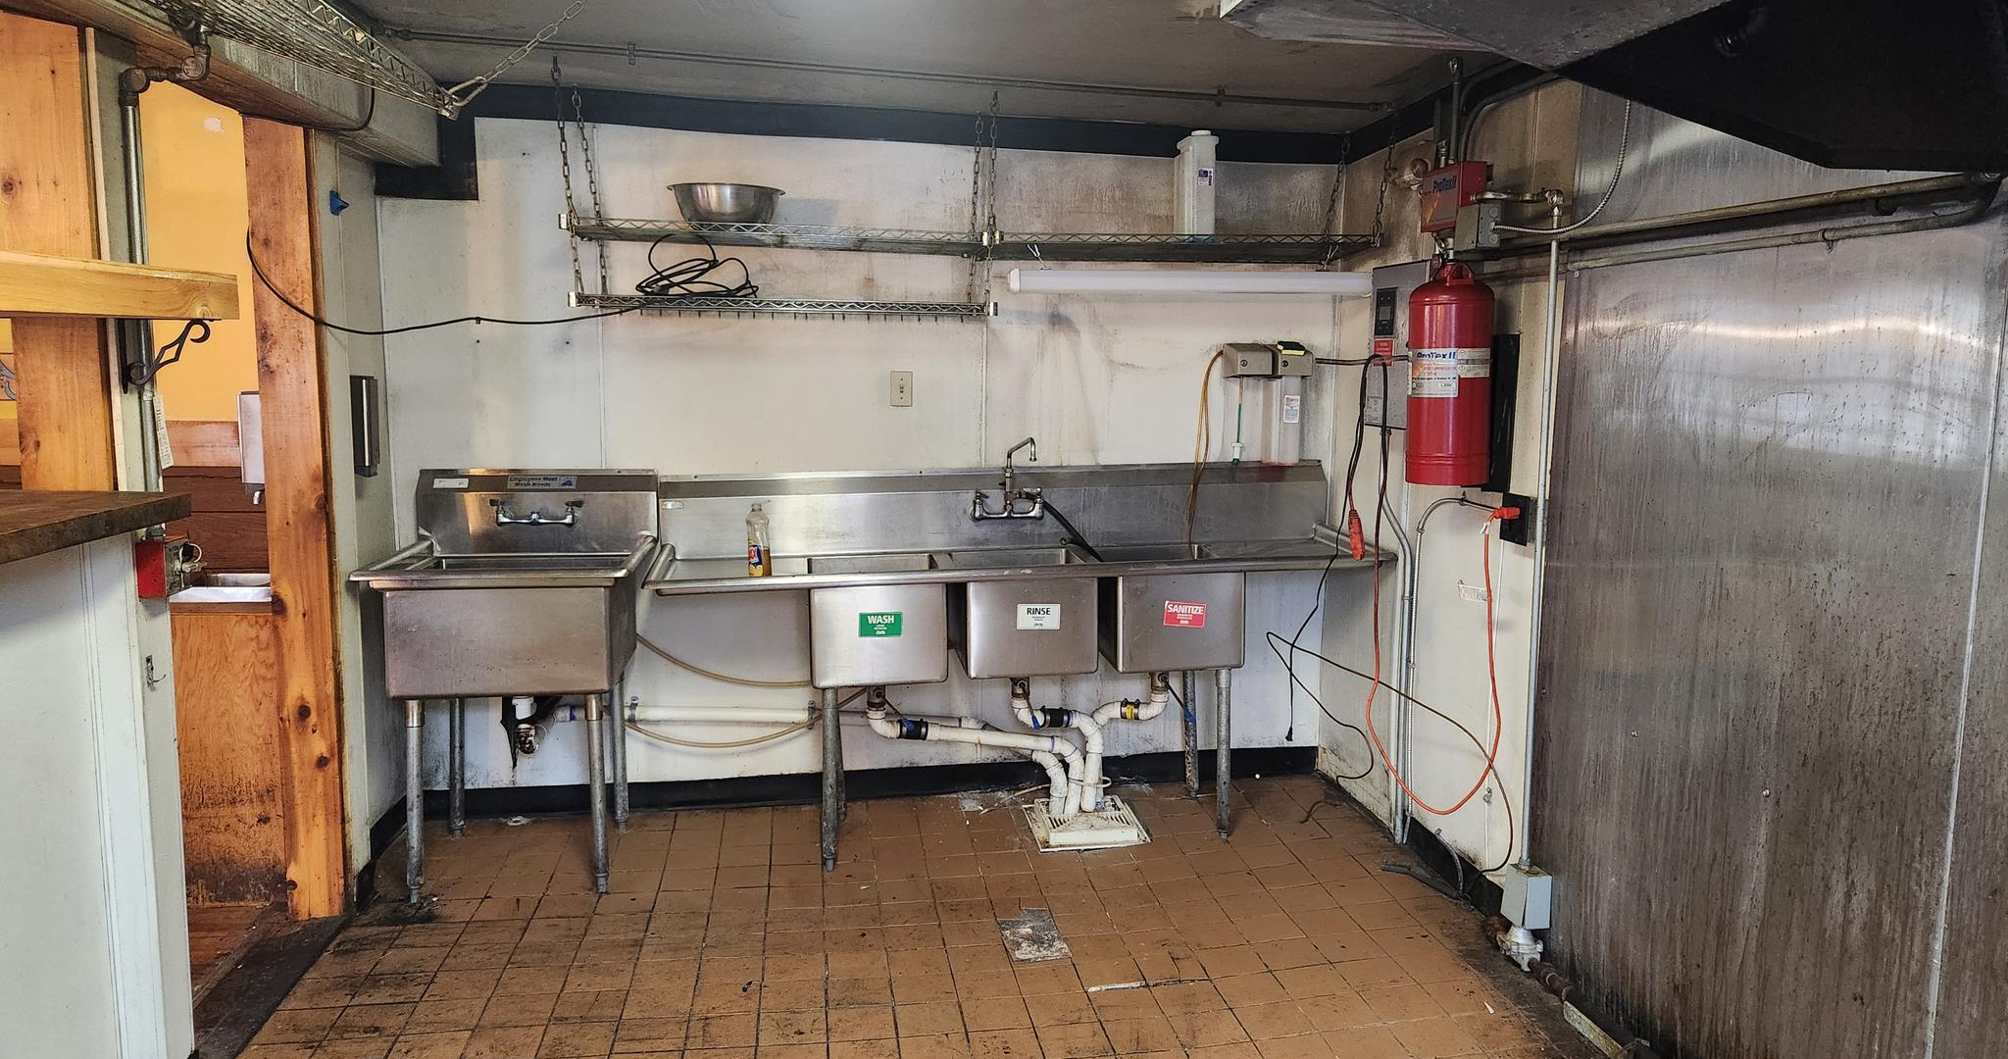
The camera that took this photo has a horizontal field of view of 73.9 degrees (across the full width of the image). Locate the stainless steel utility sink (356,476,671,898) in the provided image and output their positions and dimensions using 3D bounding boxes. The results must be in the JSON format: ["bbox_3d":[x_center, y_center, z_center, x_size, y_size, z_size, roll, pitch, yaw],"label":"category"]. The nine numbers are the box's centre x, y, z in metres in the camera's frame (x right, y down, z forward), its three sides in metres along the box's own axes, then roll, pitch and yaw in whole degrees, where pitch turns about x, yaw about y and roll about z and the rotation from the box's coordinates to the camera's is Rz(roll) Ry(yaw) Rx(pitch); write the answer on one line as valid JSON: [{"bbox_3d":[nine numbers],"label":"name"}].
[{"bbox_3d":[-1.424,0.422,4.017,0.723,1.153,0.703,-1,7,-10],"label":"stainless steel utility sink"}]

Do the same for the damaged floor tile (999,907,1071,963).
[{"bbox_3d":[0.074,1.066,3.500,0.155,0.012,0.310,-1,8,-9],"label":"damaged floor tile"}]

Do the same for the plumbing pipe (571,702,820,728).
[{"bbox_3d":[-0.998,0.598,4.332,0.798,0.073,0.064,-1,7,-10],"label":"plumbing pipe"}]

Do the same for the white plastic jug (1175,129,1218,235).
[{"bbox_3d":[0.645,-1.134,4.449,0.089,0.368,0.158,-1,7,-11],"label":"white plastic jug"}]

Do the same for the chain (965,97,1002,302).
[{"bbox_3d":[-0.060,-1.026,4.224,0.069,0.639,0.426,-1,7,-11],"label":"chain"}]

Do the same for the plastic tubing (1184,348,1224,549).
[{"bbox_3d":[0.672,-0.276,4.463,0.128,0.669,0.137,-1,7,-10],"label":"plastic tubing"}]

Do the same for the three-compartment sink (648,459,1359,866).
[{"bbox_3d":[0.066,0.398,4.330,2.295,1.143,0.663,-1,7,-11],"label":"three-compartment sink"}]

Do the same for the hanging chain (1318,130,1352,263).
[{"bbox_3d":[1.119,-1.120,4.490,0.102,0.441,0.050,-1,7,-10],"label":"hanging chain"}]

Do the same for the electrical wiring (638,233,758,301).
[{"bbox_3d":[-0.922,-0.790,4.032,0.353,0.195,0.258,-1,7,-10],"label":"electrical wiring"}]

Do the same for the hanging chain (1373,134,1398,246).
[{"bbox_3d":[1.213,-1.088,4.255,0.059,0.386,0.050,-1,7,-11],"label":"hanging chain"}]

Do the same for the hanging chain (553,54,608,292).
[{"bbox_3d":[-1.254,-1.017,3.956,0.106,0.654,0.395,-1,7,-10],"label":"hanging chain"}]

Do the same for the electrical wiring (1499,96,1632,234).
[{"bbox_3d":[1.278,-0.815,3.090,0.053,0.251,0.502,-1,7,-8],"label":"electrical wiring"}]

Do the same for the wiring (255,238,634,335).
[{"bbox_3d":[-1.500,-0.665,3.782,0.897,0.251,0.790,-1,7,-8],"label":"wiring"}]

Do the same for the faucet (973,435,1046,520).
[{"bbox_3d":[0.034,-0.167,4.435,0.243,0.287,0.218,-1,7,-11],"label":"faucet"}]

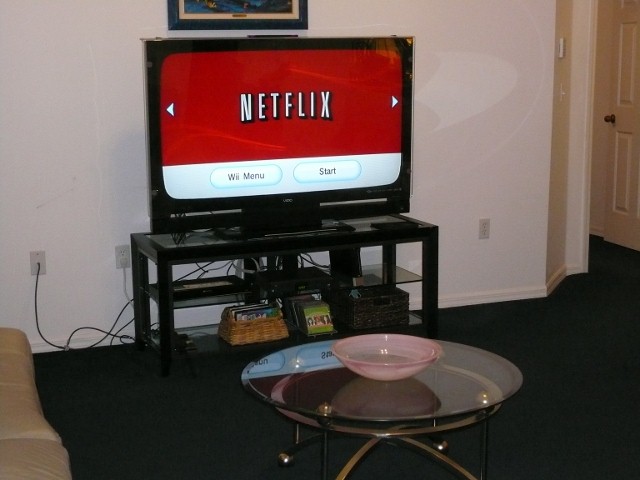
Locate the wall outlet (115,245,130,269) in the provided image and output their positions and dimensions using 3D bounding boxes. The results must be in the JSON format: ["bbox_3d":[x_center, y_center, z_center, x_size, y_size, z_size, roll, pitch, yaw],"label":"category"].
[{"bbox_3d":[-0.969,0.086,5.286,0.070,0.114,0.012,-5,11,-21],"label":"wall outlet"}]

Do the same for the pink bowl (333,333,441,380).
[{"bbox_3d":[0.220,0.402,3.522,0.357,0.093,0.357,0,11,0],"label":"pink bowl"}]

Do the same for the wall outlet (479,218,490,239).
[{"bbox_3d":[0.931,-0.059,6.034,0.070,0.114,0.012,-5,11,-21],"label":"wall outlet"}]

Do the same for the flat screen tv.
[{"bbox_3d":[-0.192,-0.493,5.126,1.324,0.915,0.256,-5,12,-24],"label":"flat screen tv"}]

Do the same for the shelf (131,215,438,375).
[{"bbox_3d":[-0.156,0.239,5.270,1.426,0.577,0.463,-5,11,-23],"label":"shelf"}]

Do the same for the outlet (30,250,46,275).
[{"bbox_3d":[-1.347,0.114,5.137,0.070,0.114,0.012,-5,11,-21],"label":"outlet"}]

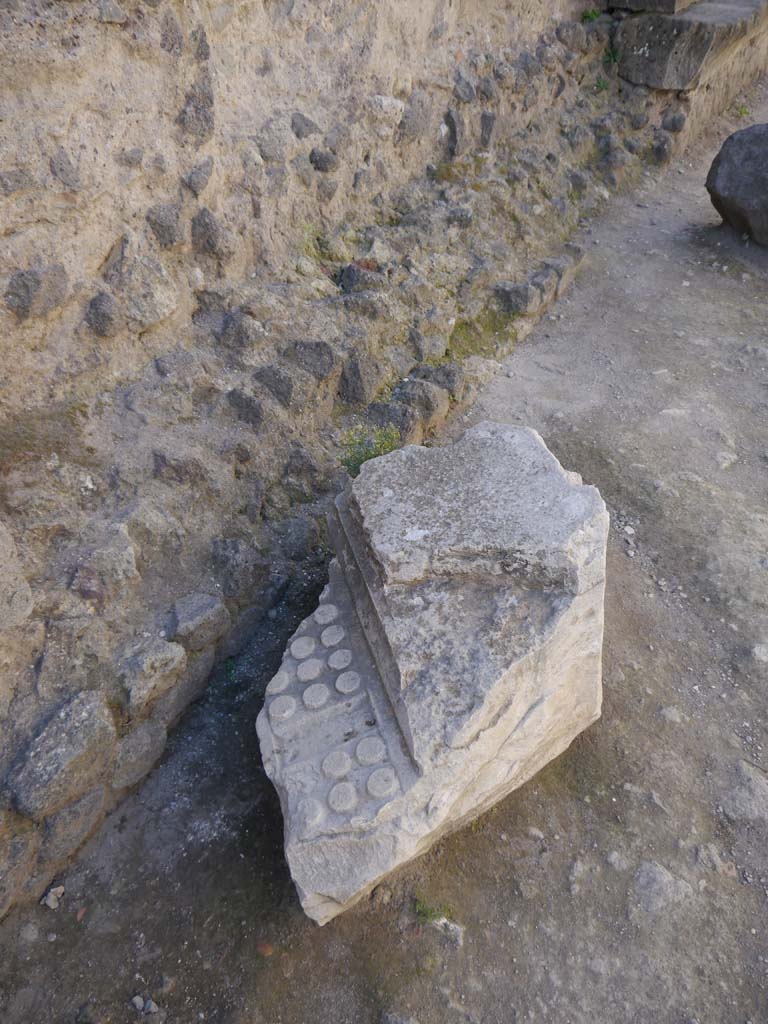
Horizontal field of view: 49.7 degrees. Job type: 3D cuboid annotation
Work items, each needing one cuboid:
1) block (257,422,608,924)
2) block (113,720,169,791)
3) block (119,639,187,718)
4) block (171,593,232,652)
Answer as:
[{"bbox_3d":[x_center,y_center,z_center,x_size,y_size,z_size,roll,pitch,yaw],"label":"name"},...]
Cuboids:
[{"bbox_3d":[0.073,0.254,1.705,0.771,0.520,0.723,-15,43,-16],"label":"block"},{"bbox_3d":[-0.532,0.500,1.749,0.085,0.085,0.130,17,44,19],"label":"block"},{"bbox_3d":[-0.499,0.348,1.772,0.105,0.105,0.145,17,44,19],"label":"block"},{"bbox_3d":[-0.428,0.259,1.913,0.095,0.090,0.125,17,44,19],"label":"block"}]

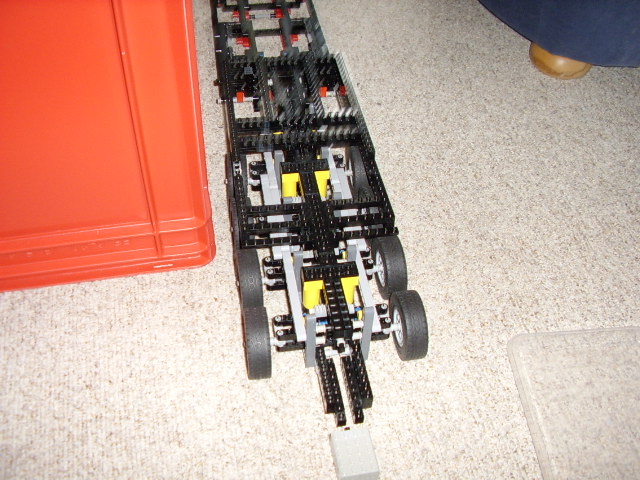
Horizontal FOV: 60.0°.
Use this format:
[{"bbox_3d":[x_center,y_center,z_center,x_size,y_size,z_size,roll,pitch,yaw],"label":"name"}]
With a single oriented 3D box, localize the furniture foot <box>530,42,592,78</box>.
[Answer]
[{"bbox_3d":[0.402,-0.312,0.910,0.108,0.065,0.112,22,49,16],"label":"furniture foot"}]

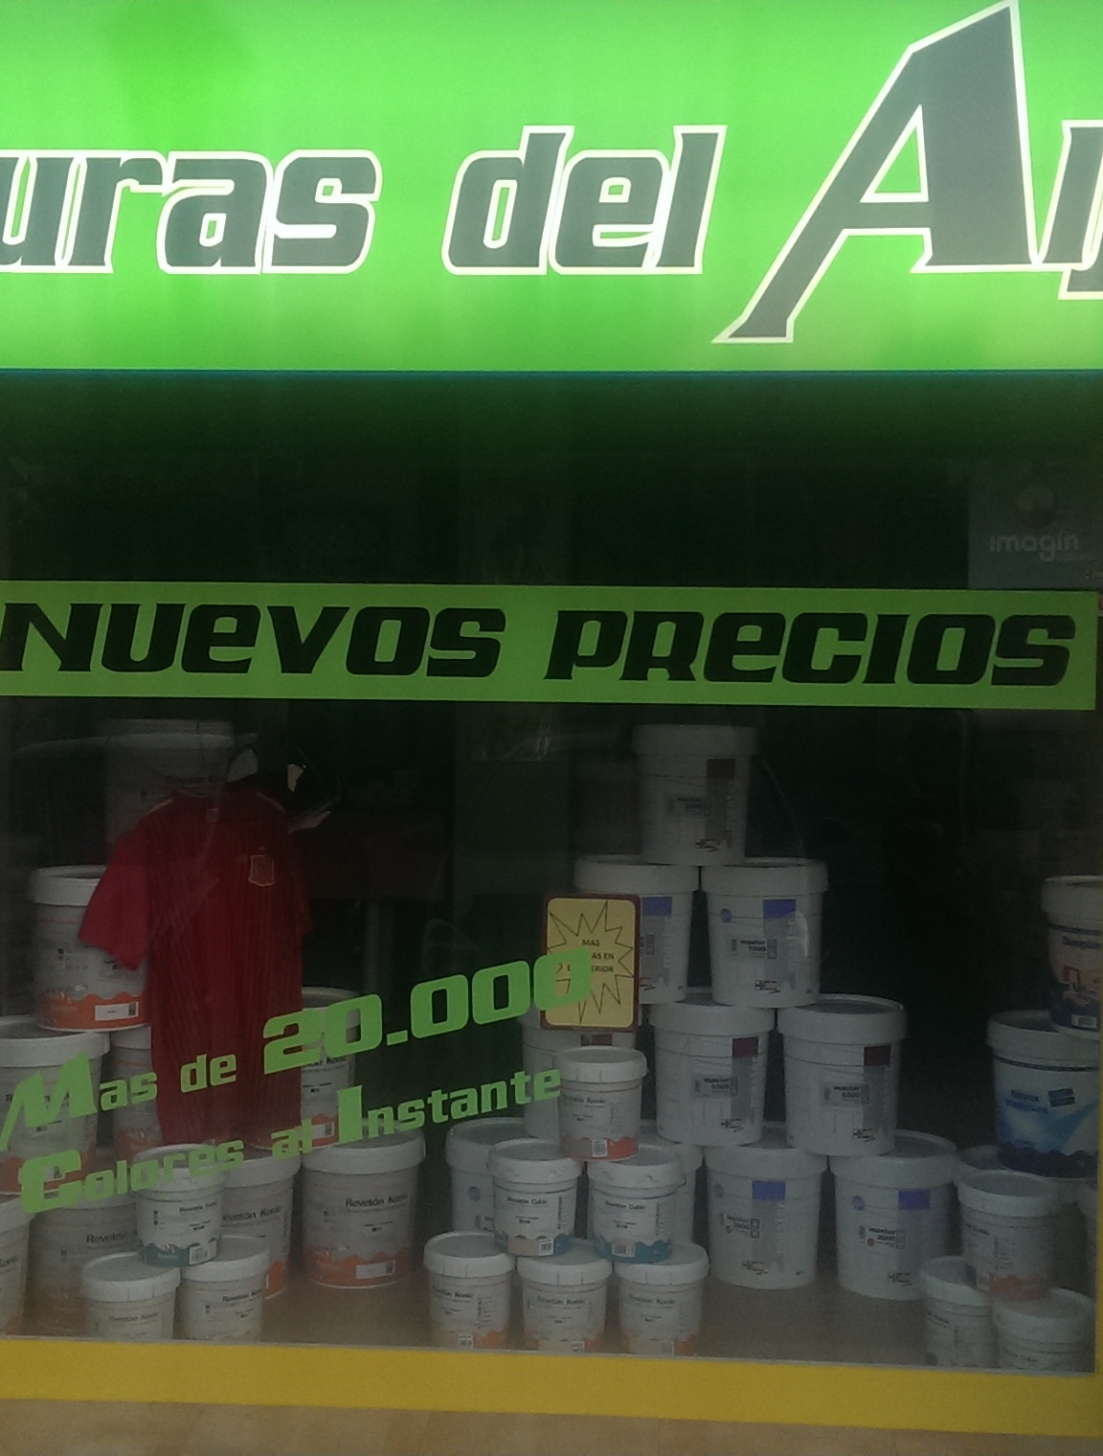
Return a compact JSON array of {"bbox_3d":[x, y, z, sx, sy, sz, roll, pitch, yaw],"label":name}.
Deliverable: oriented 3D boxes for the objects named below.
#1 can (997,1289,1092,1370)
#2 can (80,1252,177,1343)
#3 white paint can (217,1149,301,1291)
[{"bbox_3d":[0.955,1.217,3.711,0.194,0.205,0.194,1,2,0],"label":"can"},{"bbox_3d":[-0.844,1.185,3.850,0.195,0.202,0.195,0,2,-12],"label":"can"},{"bbox_3d":[-0.708,1.103,4.314,0.288,0.310,0.288,1,1,0],"label":"white paint can"}]

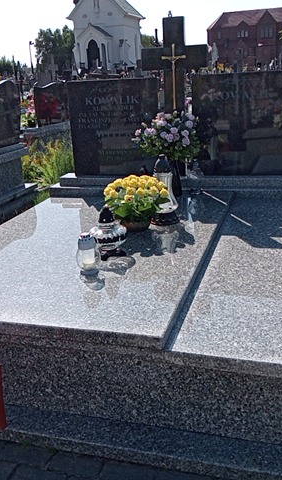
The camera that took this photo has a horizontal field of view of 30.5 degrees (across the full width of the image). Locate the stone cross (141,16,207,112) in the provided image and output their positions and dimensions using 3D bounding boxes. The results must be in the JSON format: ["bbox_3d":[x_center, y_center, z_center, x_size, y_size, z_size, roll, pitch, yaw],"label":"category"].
[{"bbox_3d":[0.266,-1.028,3.804,0.472,1.114,0.090,2,20,16],"label":"stone cross"}]

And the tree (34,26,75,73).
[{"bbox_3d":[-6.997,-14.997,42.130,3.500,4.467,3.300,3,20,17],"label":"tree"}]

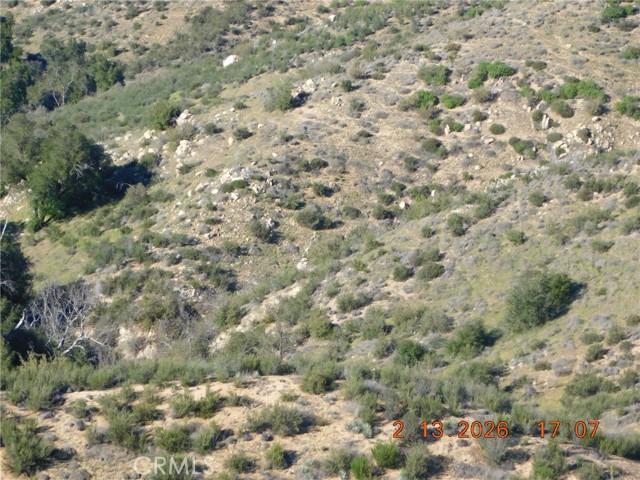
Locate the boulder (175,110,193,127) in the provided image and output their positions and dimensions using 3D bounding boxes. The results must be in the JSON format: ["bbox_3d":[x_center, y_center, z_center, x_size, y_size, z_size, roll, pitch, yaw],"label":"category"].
[{"bbox_3d":[-12.252,-10.906,385.000,1.550,1.400,1.350,0,8,0],"label":"boulder"}]

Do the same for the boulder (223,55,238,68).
[{"bbox_3d":[-9.181,-18.311,440.000,1.600,1.350,1.400,0,8,0],"label":"boulder"}]

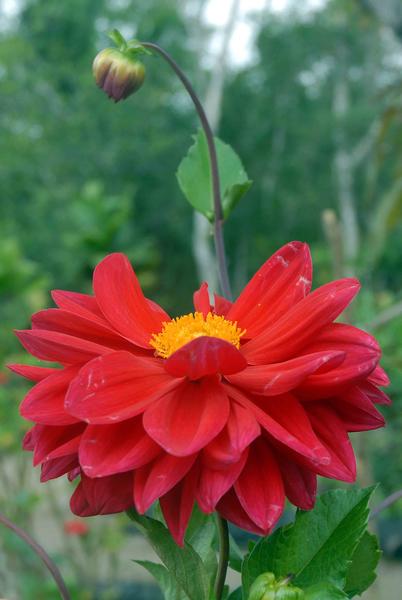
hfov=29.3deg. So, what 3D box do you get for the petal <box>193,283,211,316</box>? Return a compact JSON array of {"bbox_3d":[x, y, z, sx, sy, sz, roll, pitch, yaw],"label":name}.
[{"bbox_3d":[0.000,0.000,0.322,0.009,0.015,0.006,0,-6,0],"label":"petal"}]

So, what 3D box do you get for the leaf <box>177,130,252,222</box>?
[{"bbox_3d":[0.006,-0.055,0.345,0.033,0.041,0.010,-6,0,0],"label":"leaf"}]

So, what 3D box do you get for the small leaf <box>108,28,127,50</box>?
[{"bbox_3d":[-0.036,-0.113,0.332,0.006,0.009,0.004,-22,0,0],"label":"small leaf"}]

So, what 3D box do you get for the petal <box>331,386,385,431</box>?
[{"bbox_3d":[0.054,0.040,0.293,0.032,0.008,0.019,24,26,11],"label":"petal"}]

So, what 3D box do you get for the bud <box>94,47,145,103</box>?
[{"bbox_3d":[-0.035,-0.096,0.330,0.021,0.022,0.021,7,0,0],"label":"bud"}]

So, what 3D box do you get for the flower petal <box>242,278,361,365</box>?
[{"bbox_3d":[0.039,0.008,0.298,0.052,0.009,0.020,-31,35,-9],"label":"flower petal"}]

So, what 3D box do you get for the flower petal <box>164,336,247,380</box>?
[{"bbox_3d":[0.002,0.021,0.277,0.030,0.017,0.012,0,18,0],"label":"flower petal"}]

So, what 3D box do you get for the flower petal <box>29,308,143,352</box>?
[{"bbox_3d":[-0.043,0.013,0.304,0.051,0.008,0.017,13,40,17],"label":"flower petal"}]

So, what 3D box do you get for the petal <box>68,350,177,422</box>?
[{"bbox_3d":[-0.028,0.030,0.274,0.041,0.009,0.026,-18,23,-29],"label":"petal"}]

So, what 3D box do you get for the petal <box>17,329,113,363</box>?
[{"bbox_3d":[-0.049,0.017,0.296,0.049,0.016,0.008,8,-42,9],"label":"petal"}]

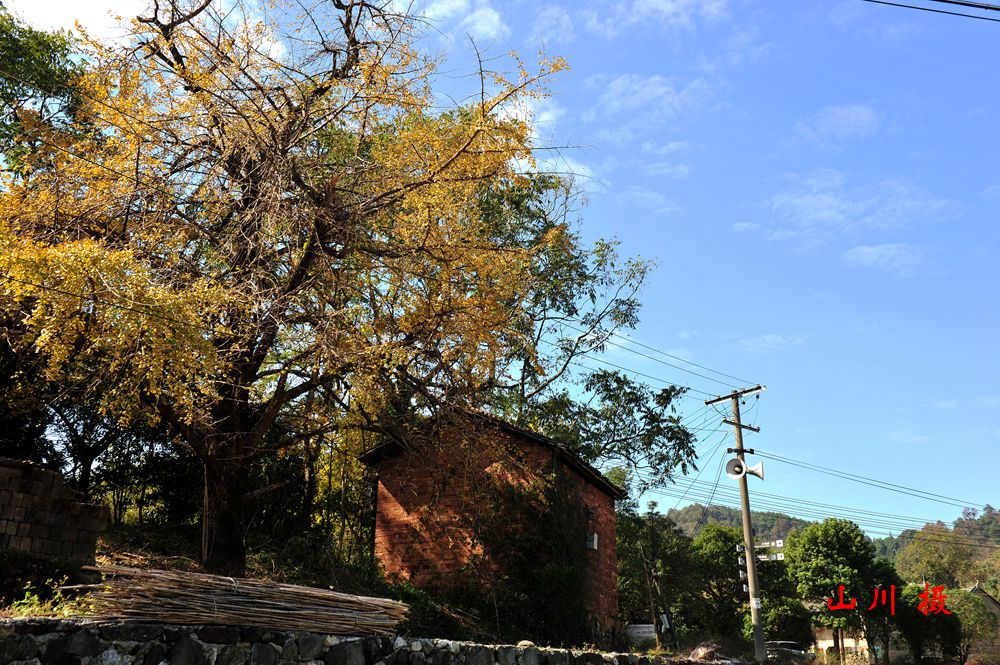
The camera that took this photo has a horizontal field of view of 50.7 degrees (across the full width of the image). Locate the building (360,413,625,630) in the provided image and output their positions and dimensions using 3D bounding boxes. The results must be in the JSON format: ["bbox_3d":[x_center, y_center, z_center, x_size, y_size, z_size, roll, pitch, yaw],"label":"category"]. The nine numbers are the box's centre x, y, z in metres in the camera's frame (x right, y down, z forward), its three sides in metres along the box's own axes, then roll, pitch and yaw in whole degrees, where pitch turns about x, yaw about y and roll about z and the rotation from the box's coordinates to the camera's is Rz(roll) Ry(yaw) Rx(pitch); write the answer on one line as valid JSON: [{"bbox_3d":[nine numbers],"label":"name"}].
[{"bbox_3d":[0.050,4.009,21.734,4.078,3.686,4.908,-7,-21,20],"label":"building"}]

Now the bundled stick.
[{"bbox_3d":[-2.118,2.314,8.887,2.744,0.400,0.500,13,-24,-32],"label":"bundled stick"}]

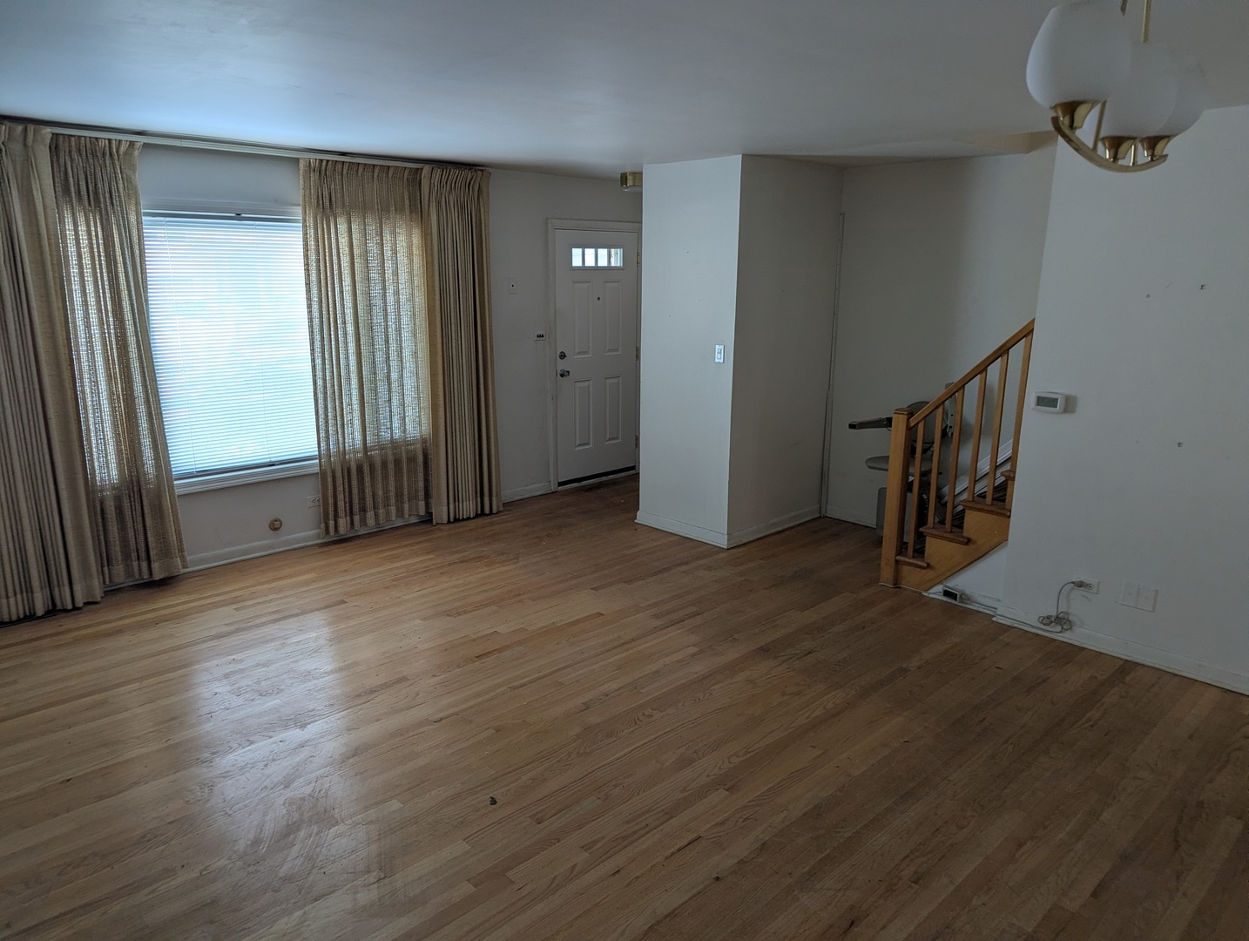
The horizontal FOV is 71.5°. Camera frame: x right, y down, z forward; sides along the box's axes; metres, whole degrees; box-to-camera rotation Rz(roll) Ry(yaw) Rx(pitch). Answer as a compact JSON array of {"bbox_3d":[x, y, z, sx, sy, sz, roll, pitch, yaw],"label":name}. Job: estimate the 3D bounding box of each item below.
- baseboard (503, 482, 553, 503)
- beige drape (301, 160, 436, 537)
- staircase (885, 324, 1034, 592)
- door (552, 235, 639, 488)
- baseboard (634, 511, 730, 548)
[{"bbox_3d":[-0.769,0.173,6.880,0.500,0.090,0.020,-12,18,-42],"label":"baseboard"},{"bbox_3d":[-1.636,-0.770,5.702,0.840,2.370,0.110,-12,18,-42],"label":"beige drape"},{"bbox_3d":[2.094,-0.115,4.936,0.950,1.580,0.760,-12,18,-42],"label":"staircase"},{"bbox_3d":[-0.222,-0.928,7.175,0.885,2.020,0.050,-12,18,-42],"label":"door"},{"bbox_3d":[0.383,0.396,5.954,0.020,0.098,0.860,-12,18,-42],"label":"baseboard"}]

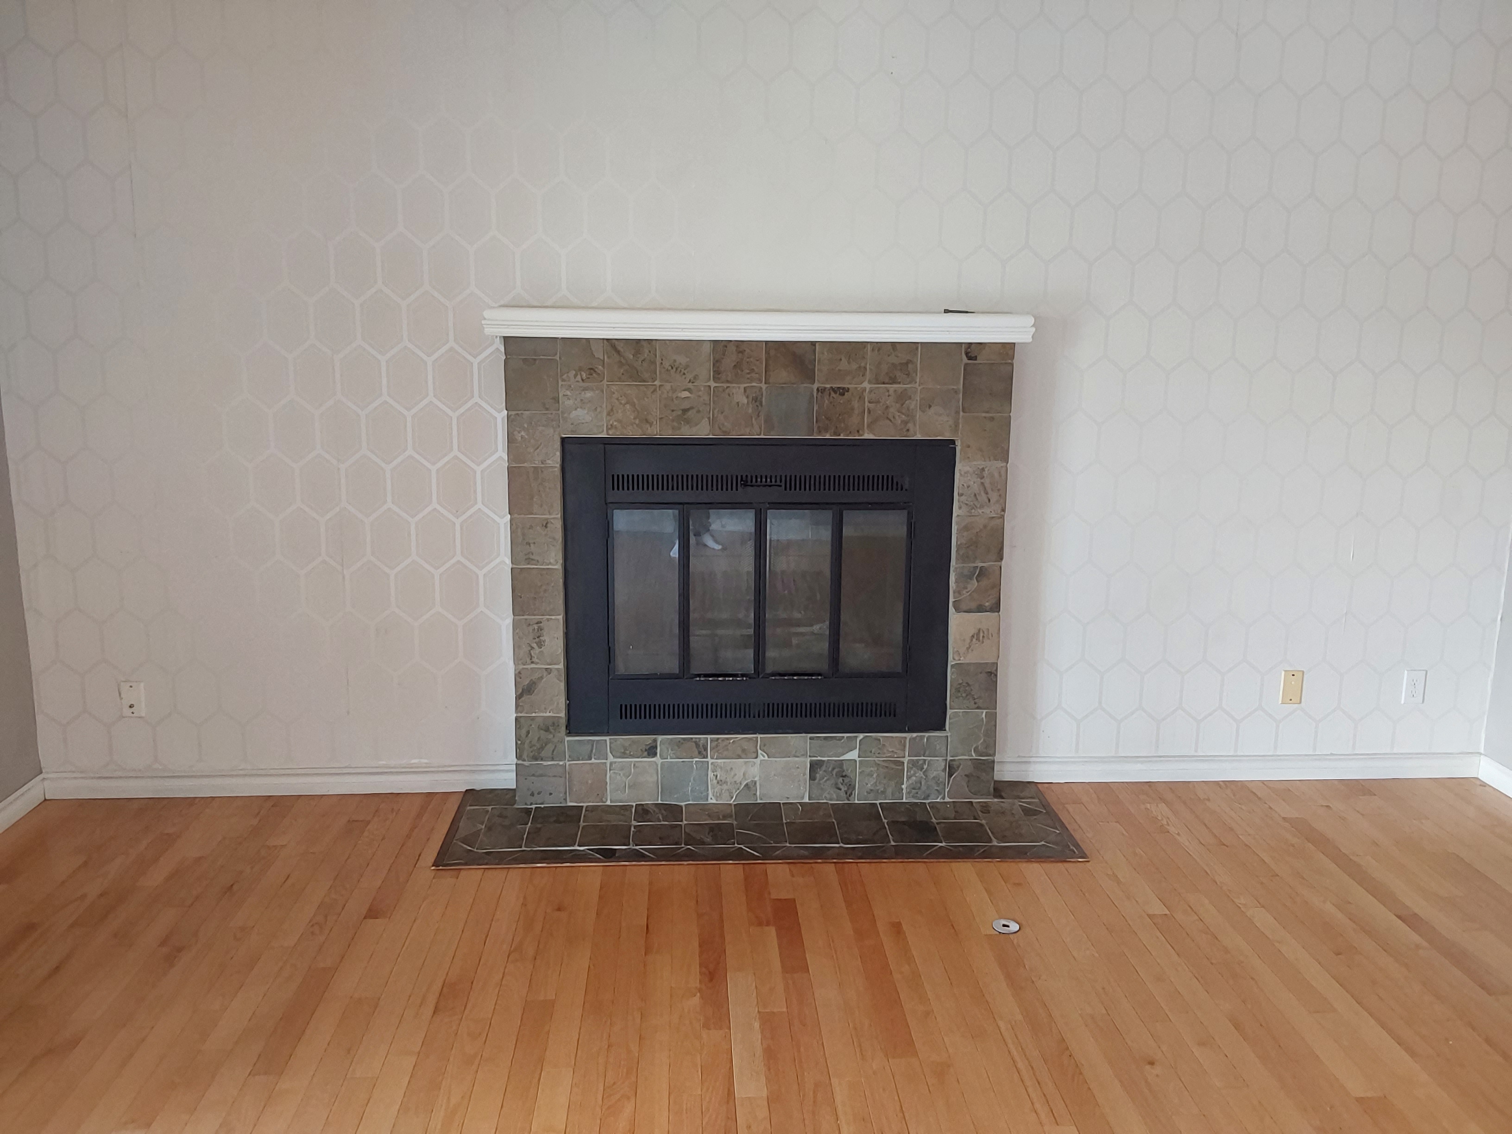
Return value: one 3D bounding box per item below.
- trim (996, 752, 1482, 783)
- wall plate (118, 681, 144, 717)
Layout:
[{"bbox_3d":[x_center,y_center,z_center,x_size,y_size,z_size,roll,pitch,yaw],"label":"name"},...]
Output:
[{"bbox_3d":[1.585,0.668,4.058,1.691,0.089,0.014,0,11,-3],"label":"trim"},{"bbox_3d":[-1.937,0.414,3.799,0.072,0.116,0.006,0,11,-3],"label":"wall plate"}]

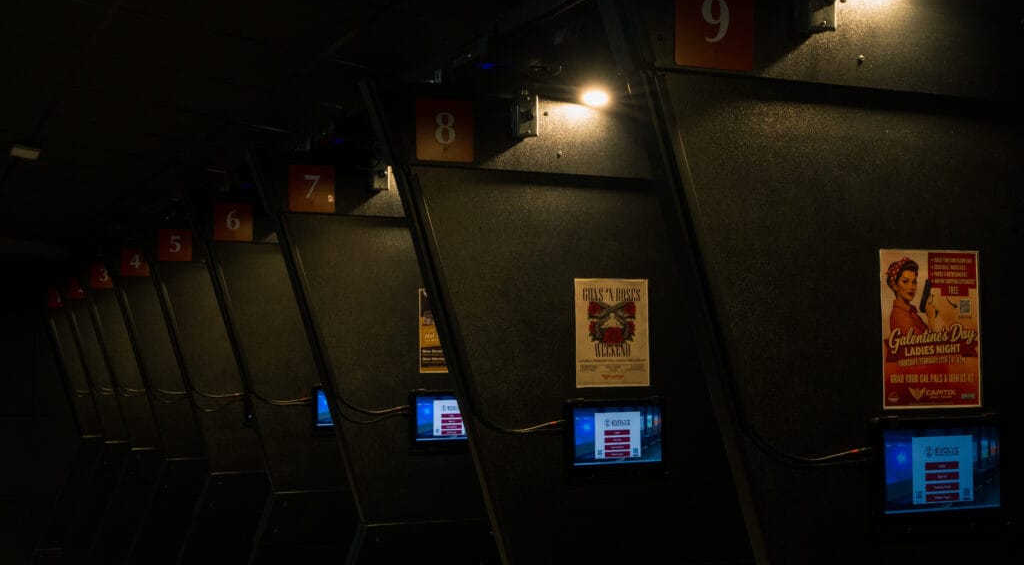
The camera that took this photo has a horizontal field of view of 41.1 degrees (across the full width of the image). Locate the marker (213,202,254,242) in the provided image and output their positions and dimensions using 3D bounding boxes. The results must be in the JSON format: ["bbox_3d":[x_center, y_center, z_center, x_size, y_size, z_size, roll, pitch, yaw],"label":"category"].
[{"bbox_3d":[-1.124,-0.242,5.532,0.158,0.158,0.010,1,-3,-23],"label":"marker"}]

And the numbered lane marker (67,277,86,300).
[{"bbox_3d":[-3.133,0.050,9.877,0.158,0.158,0.010,1,-3,-23],"label":"numbered lane marker"}]

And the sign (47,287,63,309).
[{"bbox_3d":[-3.640,0.130,10.964,0.158,0.158,0.010,1,-3,-23],"label":"sign"}]

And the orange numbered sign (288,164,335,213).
[{"bbox_3d":[-0.648,-0.305,4.445,0.158,0.158,0.010,1,-3,-23],"label":"orange numbered sign"}]

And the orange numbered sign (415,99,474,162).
[{"bbox_3d":[-0.159,-0.374,3.359,0.158,0.158,0.010,1,-3,-23],"label":"orange numbered sign"}]

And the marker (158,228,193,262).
[{"bbox_3d":[-1.634,-0.178,6.618,0.158,0.158,0.010,1,-3,-23],"label":"marker"}]

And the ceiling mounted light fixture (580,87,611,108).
[{"bbox_3d":[0.208,-0.466,3.410,0.075,0.050,0.075,1,-3,-23],"label":"ceiling mounted light fixture"}]

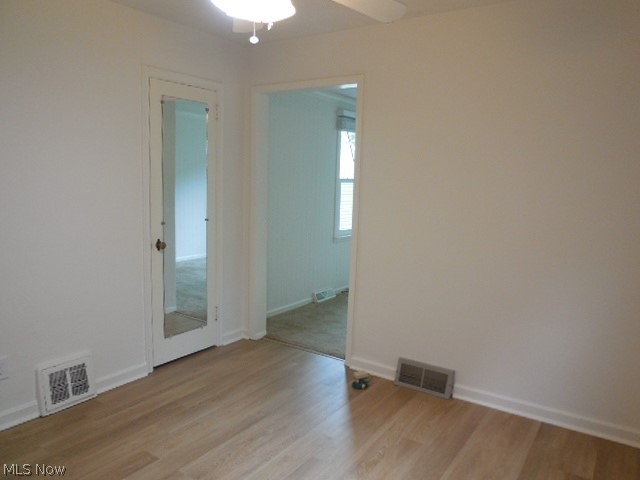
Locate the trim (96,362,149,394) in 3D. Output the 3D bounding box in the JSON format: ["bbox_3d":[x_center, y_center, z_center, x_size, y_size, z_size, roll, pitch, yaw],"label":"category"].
[{"bbox_3d":[-1.324,0.922,3.101,0.027,0.095,0.383,6,9,33],"label":"trim"}]

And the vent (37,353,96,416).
[{"bbox_3d":[-1.522,0.865,2.789,0.047,0.275,0.340,6,9,33],"label":"vent"}]

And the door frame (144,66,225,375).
[{"bbox_3d":[-1.024,-0.133,3.455,0.085,2.120,0.725,6,9,33],"label":"door frame"}]

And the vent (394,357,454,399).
[{"bbox_3d":[0.705,0.938,3.144,0.389,0.177,0.070,6,9,33],"label":"vent"}]

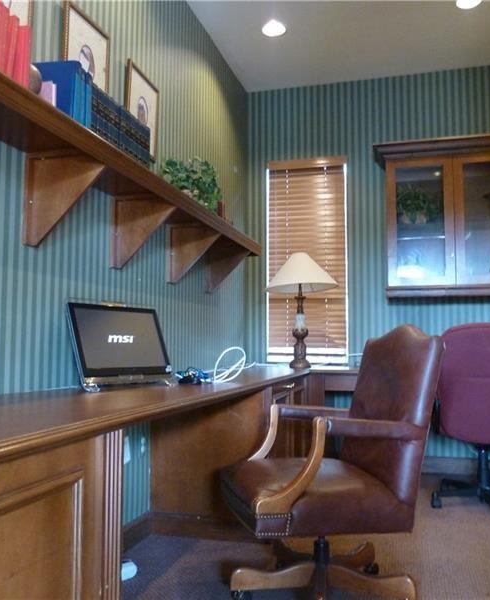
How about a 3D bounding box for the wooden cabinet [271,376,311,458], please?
[{"bbox_3d":[0.000,0.840,3.467,0.569,0.729,1.081,-1,-5,16],"label":"wooden cabinet"}]

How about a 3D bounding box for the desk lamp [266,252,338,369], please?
[{"bbox_3d":[0.391,0.070,4.037,0.517,0.813,0.517,-1,-5,16],"label":"desk lamp"}]

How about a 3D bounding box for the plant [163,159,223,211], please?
[{"bbox_3d":[-0.293,-0.634,3.104,0.282,0.259,0.348,-1,-5,16],"label":"plant"}]

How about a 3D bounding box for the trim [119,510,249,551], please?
[{"bbox_3d":[-0.233,1.086,2.668,0.567,0.117,0.263,-1,-5,16],"label":"trim"}]

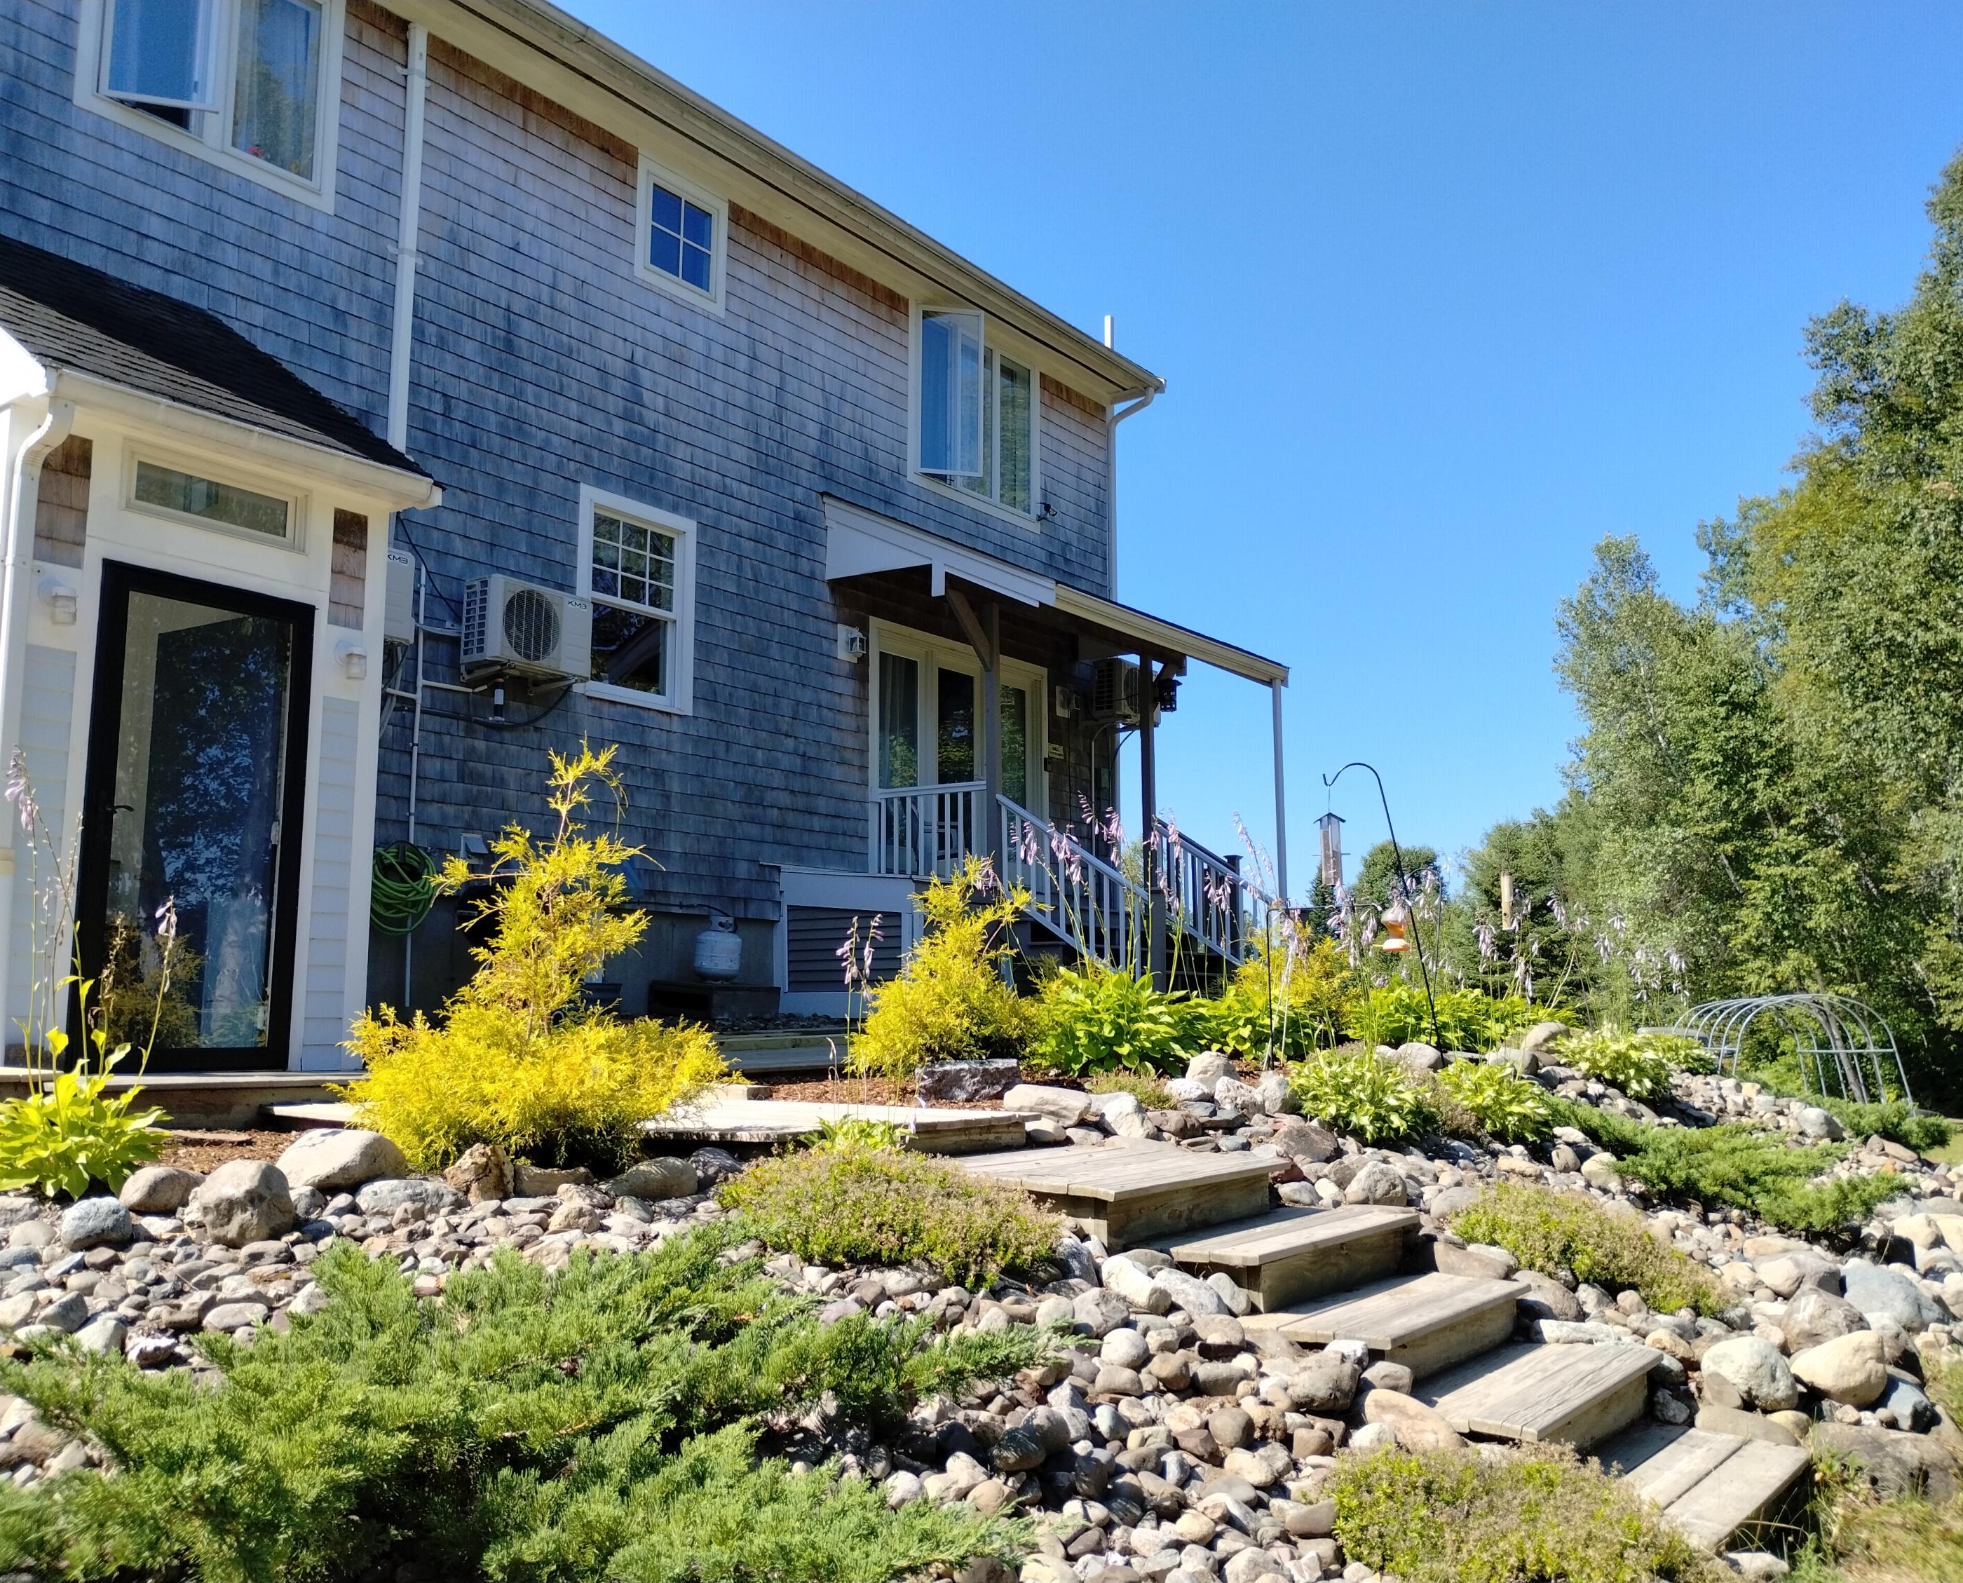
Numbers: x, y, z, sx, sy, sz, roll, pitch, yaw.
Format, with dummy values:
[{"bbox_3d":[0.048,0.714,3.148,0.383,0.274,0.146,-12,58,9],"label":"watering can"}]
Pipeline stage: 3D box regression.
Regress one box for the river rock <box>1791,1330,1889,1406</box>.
[{"bbox_3d":[2.419,1.626,4.800,0.265,0.185,0.230,-4,-9,26],"label":"river rock"}]

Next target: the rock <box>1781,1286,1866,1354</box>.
[{"bbox_3d":[2.524,1.595,5.100,0.260,0.210,0.230,-4,-9,25],"label":"rock"}]

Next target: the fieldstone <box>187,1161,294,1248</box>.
[{"bbox_3d":[-1.498,0.839,3.450,0.215,0.180,0.195,3,-8,-23],"label":"fieldstone"}]

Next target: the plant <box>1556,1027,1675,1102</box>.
[{"bbox_3d":[3.153,1.353,8.500,0.600,0.360,0.570,-3,-9,20],"label":"plant"}]

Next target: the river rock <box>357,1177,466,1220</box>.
[{"bbox_3d":[-1.506,1.072,4.480,0.285,0.130,0.200,3,-9,-18],"label":"river rock"}]

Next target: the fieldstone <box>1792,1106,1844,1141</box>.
[{"bbox_3d":[4.566,1.813,9.300,0.275,0.200,0.230,-4,-9,25],"label":"fieldstone"}]

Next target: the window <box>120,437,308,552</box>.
[{"bbox_3d":[-3.311,-1.274,7.425,0.100,0.300,0.850,-7,-11,36],"label":"window"}]

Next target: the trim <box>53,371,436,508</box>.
[{"bbox_3d":[-3.108,-1.481,7.294,0.140,0.130,1.700,-7,-11,36],"label":"trim"}]

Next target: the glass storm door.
[{"bbox_3d":[-3.305,0.134,7.177,0.060,2.060,0.945,-6,-10,35],"label":"glass storm door"}]

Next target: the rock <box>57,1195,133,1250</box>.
[{"bbox_3d":[-2.097,1.019,4.030,0.170,0.125,0.140,4,-9,-27],"label":"rock"}]

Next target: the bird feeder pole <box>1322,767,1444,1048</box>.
[{"bbox_3d":[2.123,0.617,9.000,0.620,1.570,0.200,-2,-9,13],"label":"bird feeder pole"}]

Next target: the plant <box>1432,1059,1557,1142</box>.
[{"bbox_3d":[2.056,1.234,6.800,0.480,0.330,0.480,-2,-8,16],"label":"plant"}]

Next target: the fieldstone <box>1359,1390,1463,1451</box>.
[{"bbox_3d":[0.883,1.292,3.500,0.220,0.125,0.170,-2,-8,13],"label":"fieldstone"}]

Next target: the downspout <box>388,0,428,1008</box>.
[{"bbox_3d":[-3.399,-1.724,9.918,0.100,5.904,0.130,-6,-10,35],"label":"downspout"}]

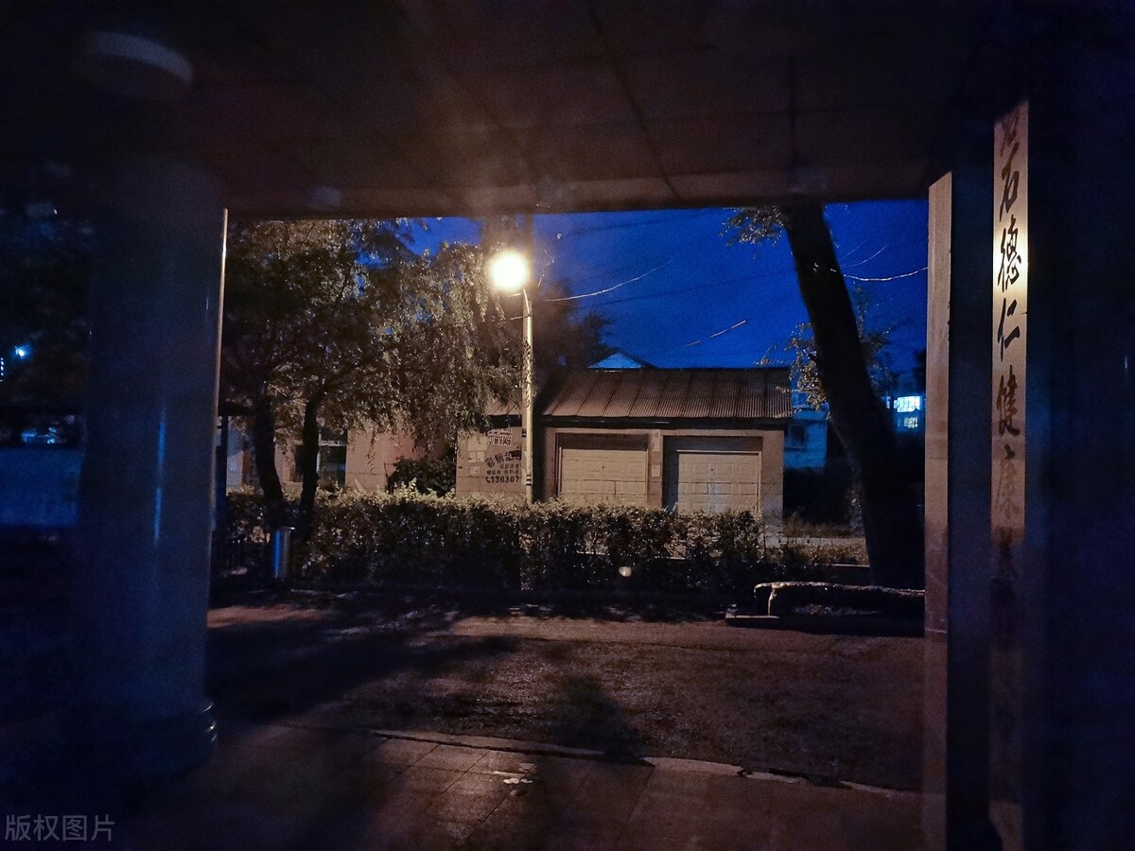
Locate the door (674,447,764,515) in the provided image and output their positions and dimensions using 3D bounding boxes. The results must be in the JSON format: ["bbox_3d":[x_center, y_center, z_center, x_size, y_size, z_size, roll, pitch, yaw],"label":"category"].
[{"bbox_3d":[4.108,1.788,24.406,2.380,2.130,0.100,1,-3,16],"label":"door"}]

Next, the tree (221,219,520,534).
[{"bbox_3d":[-2.950,-0.757,12.300,4.500,5.700,4.100,2,-2,0],"label":"tree"}]

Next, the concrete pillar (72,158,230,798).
[{"bbox_3d":[-2.166,0.222,4.628,0.710,3.030,0.710,1,-3,15],"label":"concrete pillar"}]

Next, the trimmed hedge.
[{"bbox_3d":[-0.620,1.598,11.700,8.500,1.100,1.000,1,-3,9],"label":"trimmed hedge"}]

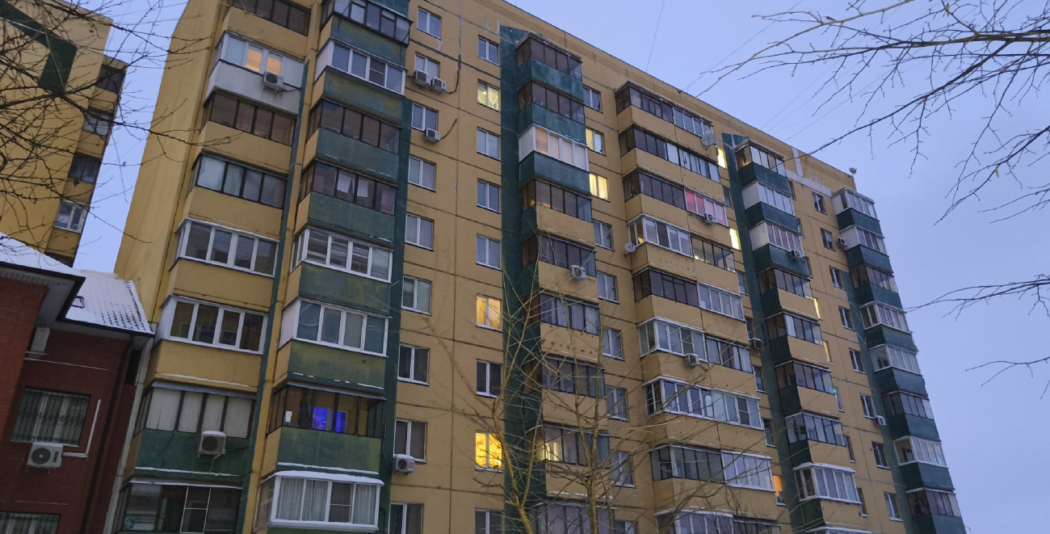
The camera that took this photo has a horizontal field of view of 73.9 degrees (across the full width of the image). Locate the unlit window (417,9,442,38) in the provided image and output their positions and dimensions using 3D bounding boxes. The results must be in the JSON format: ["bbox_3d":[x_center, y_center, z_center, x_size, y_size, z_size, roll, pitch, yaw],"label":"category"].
[{"bbox_3d":[-4.605,-11.693,33.644,1.242,1.394,0.153,16,-31,-31],"label":"unlit window"}]

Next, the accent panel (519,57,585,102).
[{"bbox_3d":[1.372,-9.485,36.610,3.277,1.390,1.200,16,-32,-31],"label":"accent panel"}]

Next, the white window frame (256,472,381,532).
[{"bbox_3d":[-6.138,7.162,20.810,3.192,1.319,1.350,16,-32,-31],"label":"white window frame"}]

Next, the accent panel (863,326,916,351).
[{"bbox_3d":[23.139,4.682,44.151,3.398,1.280,1.162,16,-32,-31],"label":"accent panel"}]

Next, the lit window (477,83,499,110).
[{"bbox_3d":[-1.769,-8.215,33.538,1.190,1.340,0.150,16,-31,-32],"label":"lit window"}]

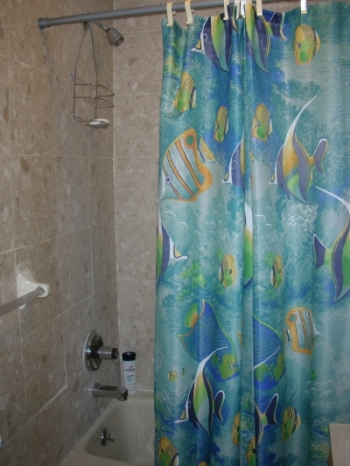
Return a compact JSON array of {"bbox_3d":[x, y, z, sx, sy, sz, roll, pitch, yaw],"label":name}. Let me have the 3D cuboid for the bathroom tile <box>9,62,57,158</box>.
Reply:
[{"bbox_3d":[-0.485,-0.416,1.609,0.010,0.305,0.305,1,8,14],"label":"bathroom tile"}]

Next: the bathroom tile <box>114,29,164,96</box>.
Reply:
[{"bbox_3d":[-0.154,-0.801,2.232,0.295,0.303,0.015,1,8,14],"label":"bathroom tile"}]

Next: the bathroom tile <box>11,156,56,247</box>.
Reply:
[{"bbox_3d":[-0.479,-0.115,1.612,0.015,0.303,0.301,1,8,14],"label":"bathroom tile"}]

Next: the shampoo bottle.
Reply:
[{"bbox_3d":[-0.231,0.724,2.417,0.066,0.210,0.052,-1,8,-6],"label":"shampoo bottle"}]

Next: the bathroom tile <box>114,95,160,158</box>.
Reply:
[{"bbox_3d":[-0.155,-0.524,2.314,0.298,0.305,0.010,1,8,14],"label":"bathroom tile"}]

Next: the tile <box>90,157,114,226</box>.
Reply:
[{"bbox_3d":[-0.344,-0.202,2.240,0.010,0.305,0.305,1,8,14],"label":"tile"}]

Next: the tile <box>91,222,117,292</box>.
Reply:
[{"bbox_3d":[-0.336,0.104,2.232,0.015,0.303,0.301,1,8,14],"label":"tile"}]

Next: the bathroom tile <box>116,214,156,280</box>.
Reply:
[{"bbox_3d":[-0.152,0.086,2.399,0.298,0.305,0.010,1,8,14],"label":"bathroom tile"}]

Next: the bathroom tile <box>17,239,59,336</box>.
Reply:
[{"bbox_3d":[-0.476,0.183,1.654,0.015,0.303,0.301,1,8,14],"label":"bathroom tile"}]

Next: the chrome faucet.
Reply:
[{"bbox_3d":[-0.297,0.729,2.170,0.155,0.056,0.052,1,8,14],"label":"chrome faucet"}]

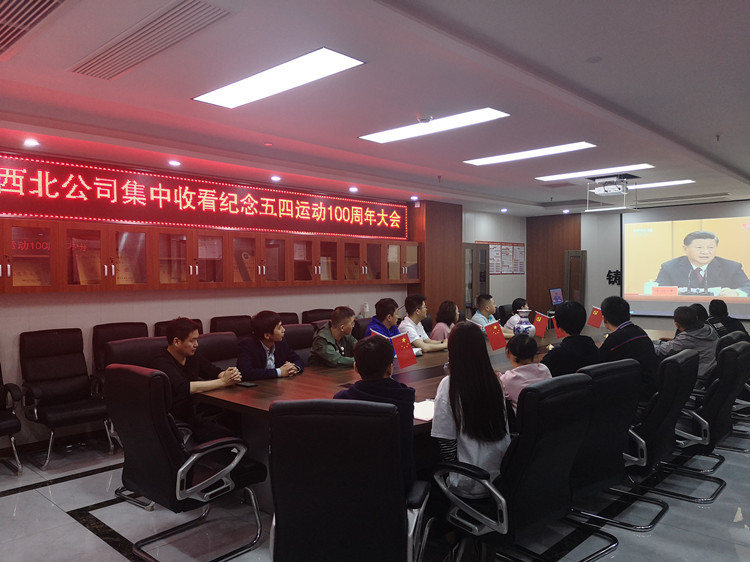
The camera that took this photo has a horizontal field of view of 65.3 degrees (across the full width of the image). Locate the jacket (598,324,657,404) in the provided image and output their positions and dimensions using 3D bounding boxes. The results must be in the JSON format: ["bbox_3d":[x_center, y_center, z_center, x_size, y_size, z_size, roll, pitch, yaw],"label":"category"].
[{"bbox_3d":[1.646,0.602,3.913,0.520,0.660,0.420,-1,1,-38],"label":"jacket"}]

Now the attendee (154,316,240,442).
[{"bbox_3d":[-1.365,0.880,4.174,0.800,1.270,0.570,0,0,27],"label":"attendee"}]

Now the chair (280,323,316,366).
[{"bbox_3d":[-0.523,0.929,5.082,0.640,1.060,0.610,1,1,44],"label":"chair"}]

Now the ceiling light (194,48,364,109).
[{"bbox_3d":[-0.593,-1.149,3.338,1.200,0.050,0.300,0,1,42],"label":"ceiling light"}]

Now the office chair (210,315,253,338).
[{"bbox_3d":[-1.427,0.962,6.529,0.700,1.075,0.600,0,1,42],"label":"office chair"}]

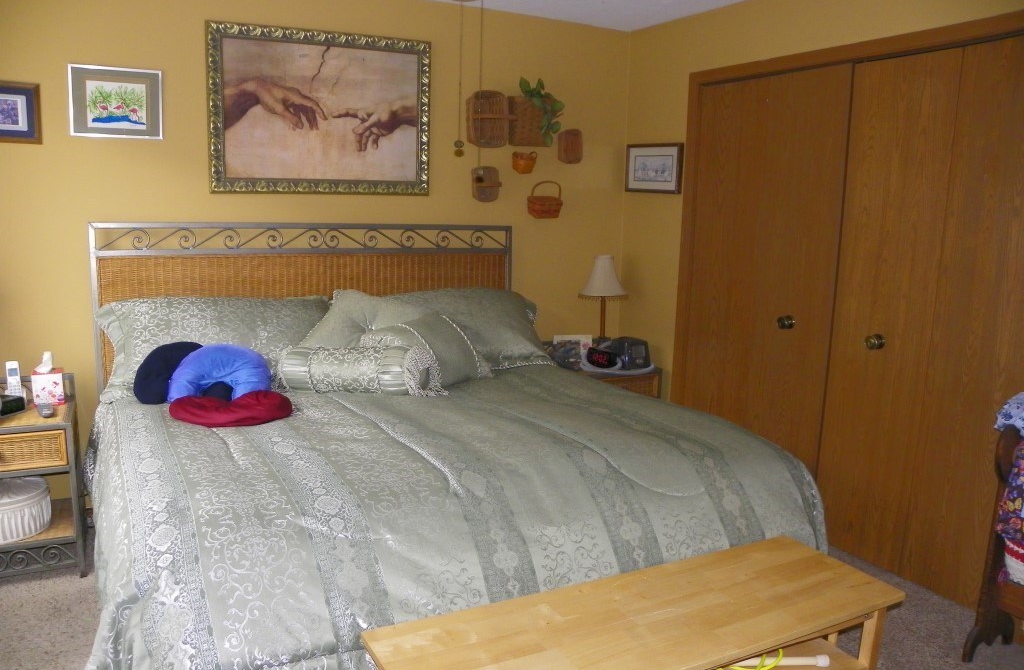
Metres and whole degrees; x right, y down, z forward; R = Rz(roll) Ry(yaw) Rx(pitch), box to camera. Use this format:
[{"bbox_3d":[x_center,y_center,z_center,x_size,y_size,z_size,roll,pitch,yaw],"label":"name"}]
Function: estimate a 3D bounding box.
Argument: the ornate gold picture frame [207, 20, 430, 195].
[{"bbox_3d":[-0.838,-1.000,3.498,1.020,0.710,0.045,-4,11,-29],"label":"ornate gold picture frame"}]

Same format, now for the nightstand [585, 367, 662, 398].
[{"bbox_3d":[0.426,0.404,4.180,0.510,0.700,0.510,-4,11,-29],"label":"nightstand"}]

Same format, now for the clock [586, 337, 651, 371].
[{"bbox_3d":[0.562,0.096,4.138,0.300,0.150,0.200,0,10,-5],"label":"clock"}]

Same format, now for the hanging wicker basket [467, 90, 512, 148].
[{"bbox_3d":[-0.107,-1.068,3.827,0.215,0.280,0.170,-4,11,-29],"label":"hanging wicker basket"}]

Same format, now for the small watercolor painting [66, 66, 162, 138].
[{"bbox_3d":[-1.609,-0.944,3.139,0.340,0.275,0.020,-5,12,-30],"label":"small watercolor painting"}]

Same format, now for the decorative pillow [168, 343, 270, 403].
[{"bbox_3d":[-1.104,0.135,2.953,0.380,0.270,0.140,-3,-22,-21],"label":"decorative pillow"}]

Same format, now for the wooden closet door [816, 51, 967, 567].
[{"bbox_3d":[1.504,-0.065,3.127,0.040,2.045,0.450,-5,12,-30],"label":"wooden closet door"}]

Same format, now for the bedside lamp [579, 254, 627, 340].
[{"bbox_3d":[0.493,-0.148,4.158,0.275,0.570,0.275,1,10,0],"label":"bedside lamp"}]

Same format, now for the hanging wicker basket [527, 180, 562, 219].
[{"bbox_3d":[0.181,-0.719,4.103,0.165,0.200,0.110,-4,11,-29],"label":"hanging wicker basket"}]

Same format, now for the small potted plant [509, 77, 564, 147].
[{"bbox_3d":[0.137,-1.164,4.038,0.290,0.325,0.160,-5,12,-30],"label":"small potted plant"}]

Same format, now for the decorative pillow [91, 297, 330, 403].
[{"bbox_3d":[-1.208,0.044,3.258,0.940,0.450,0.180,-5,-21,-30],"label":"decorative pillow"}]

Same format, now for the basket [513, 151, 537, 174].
[{"bbox_3d":[0.066,-0.914,4.079,0.125,0.110,0.090,-5,12,-30],"label":"basket"}]

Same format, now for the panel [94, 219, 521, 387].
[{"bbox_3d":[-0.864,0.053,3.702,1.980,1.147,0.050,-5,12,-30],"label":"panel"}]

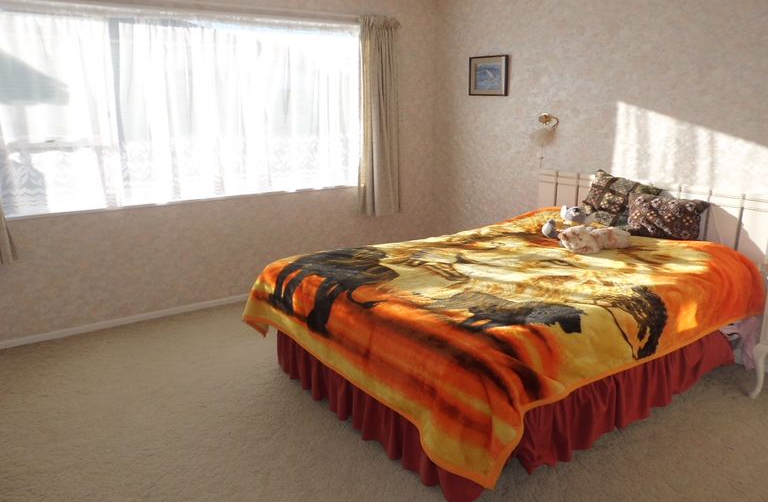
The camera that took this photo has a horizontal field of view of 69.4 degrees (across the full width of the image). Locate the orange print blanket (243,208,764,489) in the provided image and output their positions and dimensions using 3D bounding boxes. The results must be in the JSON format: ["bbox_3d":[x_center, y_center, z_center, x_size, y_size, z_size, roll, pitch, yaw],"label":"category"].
[{"bbox_3d":[0.601,0.272,3.024,2.180,0.570,1.680,-10,18,-32],"label":"orange print blanket"}]

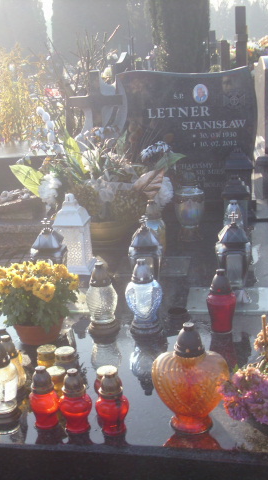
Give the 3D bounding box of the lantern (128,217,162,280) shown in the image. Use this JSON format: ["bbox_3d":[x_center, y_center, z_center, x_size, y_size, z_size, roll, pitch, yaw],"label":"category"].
[{"bbox_3d":[0.044,0.056,2.631,0.135,0.295,0.135,-1,16,8],"label":"lantern"}]

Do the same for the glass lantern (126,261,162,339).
[{"bbox_3d":[0.032,0.183,2.281,0.122,0.245,0.108,-1,16,8],"label":"glass lantern"}]

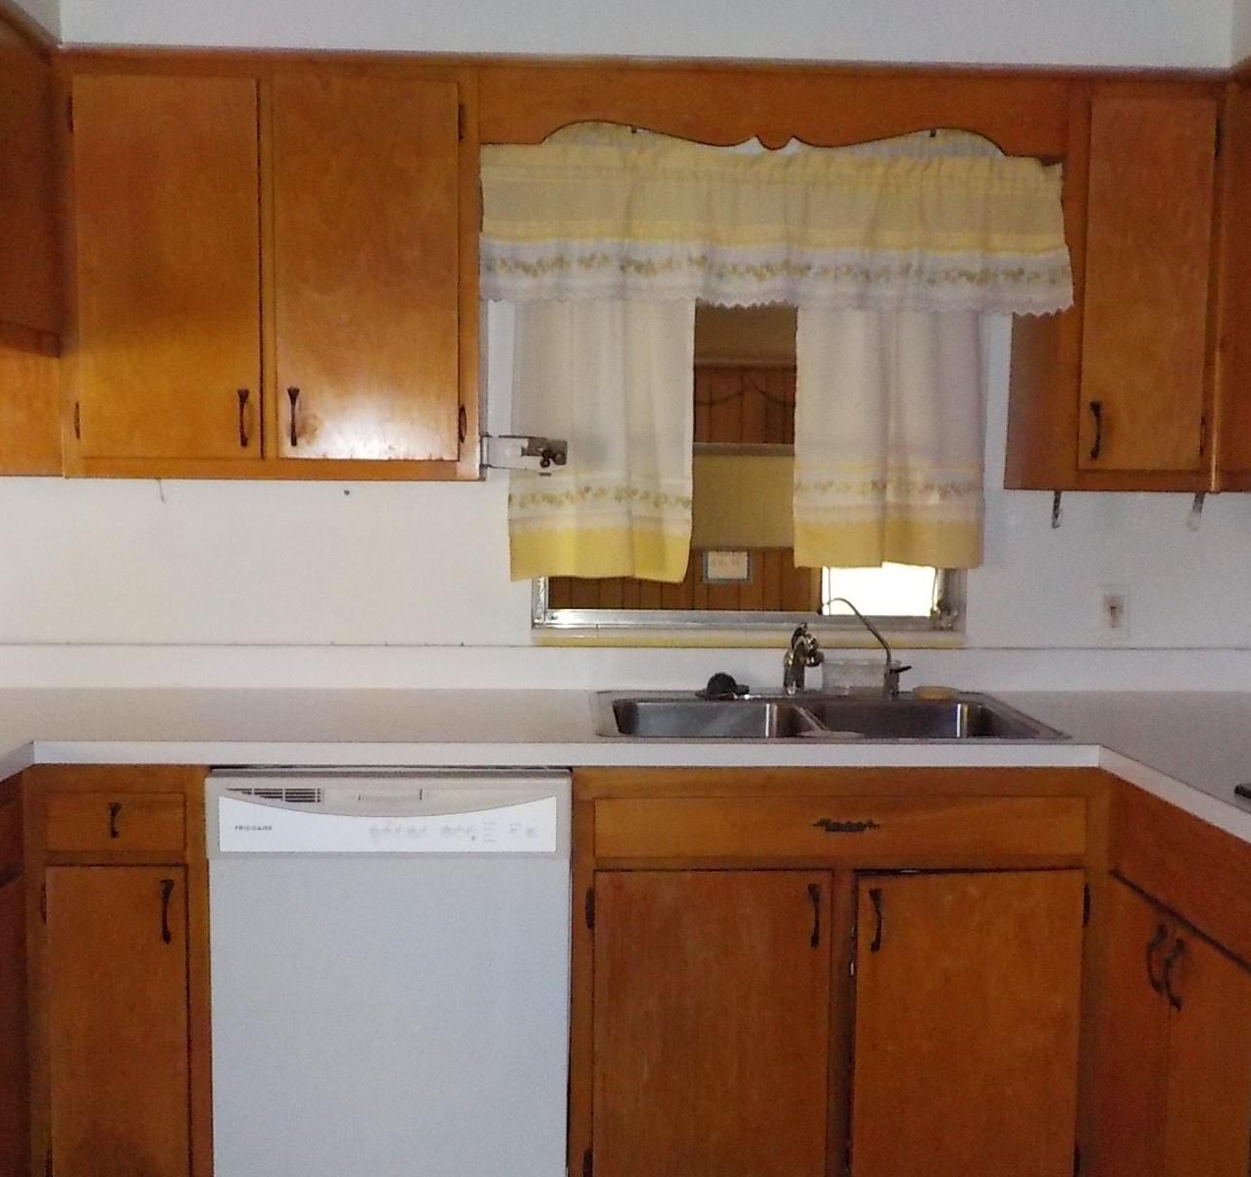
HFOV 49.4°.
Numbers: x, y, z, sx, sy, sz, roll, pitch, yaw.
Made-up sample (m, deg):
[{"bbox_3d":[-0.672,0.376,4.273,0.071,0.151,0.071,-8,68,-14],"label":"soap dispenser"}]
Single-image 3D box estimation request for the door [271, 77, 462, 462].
[{"bbox_3d":[-0.470,-0.579,2.487,0.339,0.691,0.030,0,4,-3],"label":"door"}]

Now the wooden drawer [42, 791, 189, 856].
[{"bbox_3d":[-0.868,0.382,2.485,0.231,0.104,0.400,0,4,-3],"label":"wooden drawer"}]

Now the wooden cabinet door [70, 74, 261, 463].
[{"bbox_3d":[-0.830,-0.578,2.470,0.334,0.689,0.030,0,4,-3],"label":"wooden cabinet door"}]

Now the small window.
[{"bbox_3d":[0.272,-0.282,2.969,0.941,0.764,0.080,0,4,-3],"label":"small window"}]

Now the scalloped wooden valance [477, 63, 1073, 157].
[{"bbox_3d":[0.279,-0.881,2.513,1.099,0.147,0.030,0,4,-3],"label":"scalloped wooden valance"}]

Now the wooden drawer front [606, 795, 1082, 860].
[{"bbox_3d":[0.369,0.407,2.330,0.844,0.110,0.030,0,4,-2],"label":"wooden drawer front"}]

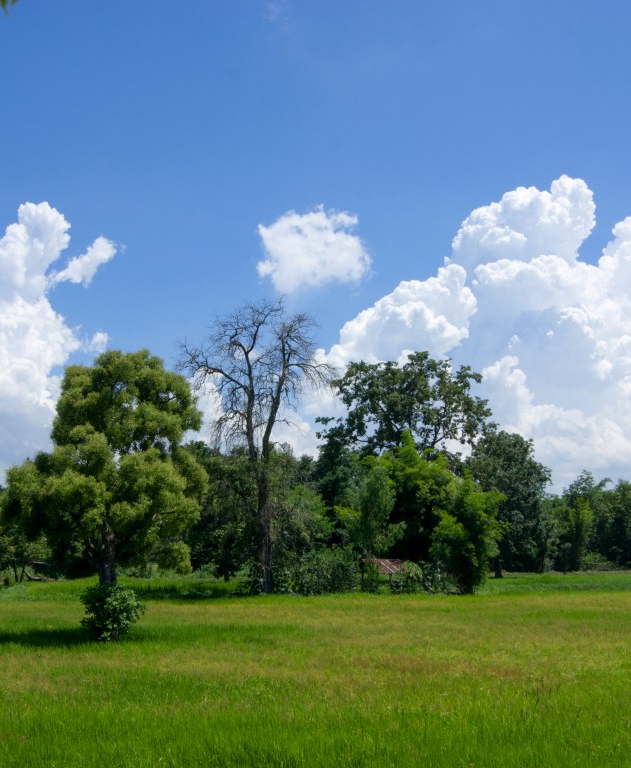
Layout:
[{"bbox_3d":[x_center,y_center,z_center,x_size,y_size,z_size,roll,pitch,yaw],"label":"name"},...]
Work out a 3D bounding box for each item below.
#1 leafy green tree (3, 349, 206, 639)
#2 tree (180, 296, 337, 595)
[{"bbox_3d":[-5.827,2.982,37.000,5.630,8.020,5.350,0,-7,0],"label":"leafy green tree"},{"bbox_3d":[-3.333,3.471,77.000,8.850,17.050,7.960,0,-7,0],"label":"tree"}]

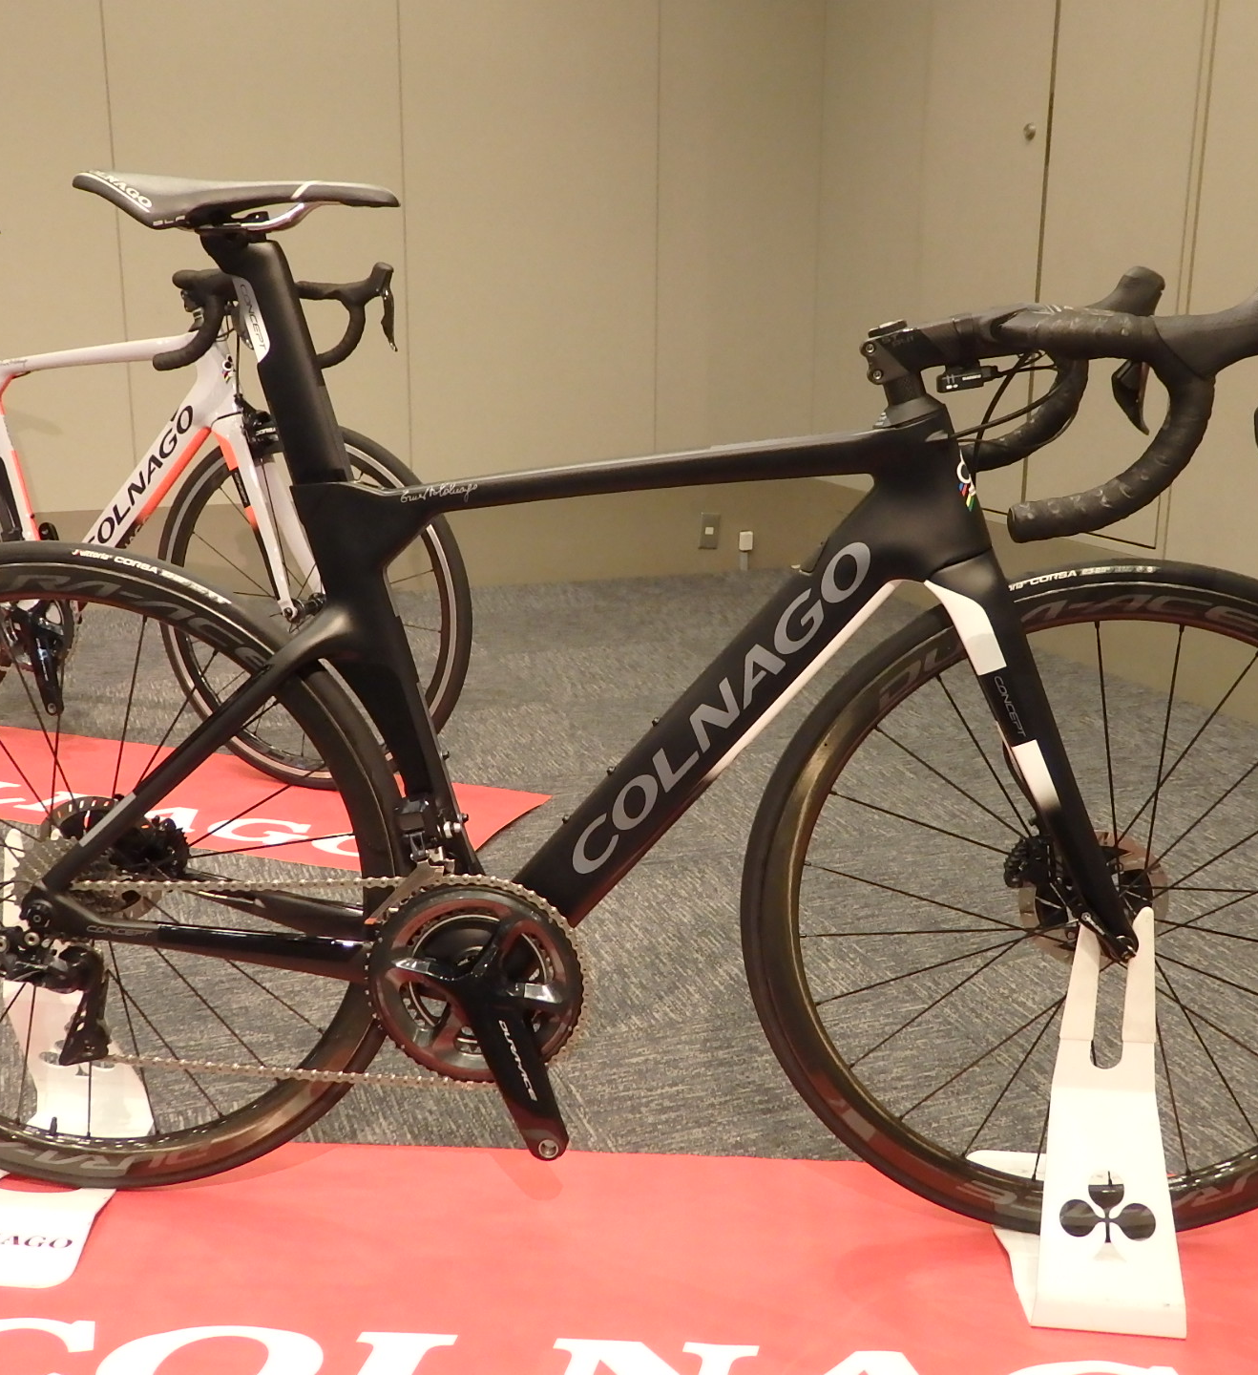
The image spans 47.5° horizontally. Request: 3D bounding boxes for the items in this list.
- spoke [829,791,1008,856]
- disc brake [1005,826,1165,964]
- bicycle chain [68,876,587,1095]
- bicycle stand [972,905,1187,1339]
[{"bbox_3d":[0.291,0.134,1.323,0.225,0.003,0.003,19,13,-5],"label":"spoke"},{"bbox_3d":[0.437,0.211,1.332,0.150,0.144,0.100,1,14,4],"label":"disc brake"},{"bbox_3d":[-0.297,0.276,1.341,0.515,0.228,0.022,1,14,4],"label":"bicycle chain"},{"bbox_3d":[0.437,0.359,1.371,0.145,0.376,0.288,1,14,4],"label":"bicycle stand"}]

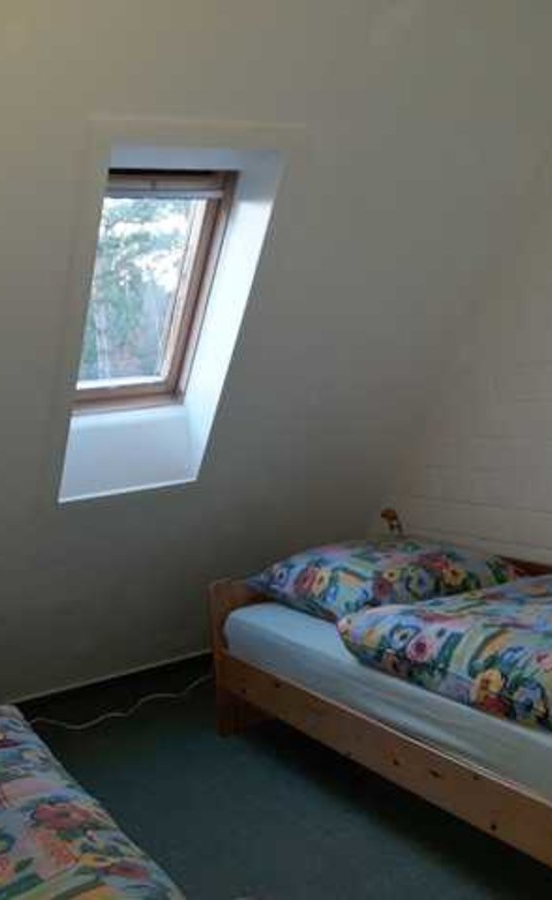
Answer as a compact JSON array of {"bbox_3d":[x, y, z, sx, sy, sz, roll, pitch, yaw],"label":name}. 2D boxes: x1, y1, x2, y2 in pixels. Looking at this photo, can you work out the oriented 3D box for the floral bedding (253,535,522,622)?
[{"bbox_3d":[0.379,0.422,3.481,0.820,0.185,0.560,-8,6,-29],"label":"floral bedding"}]

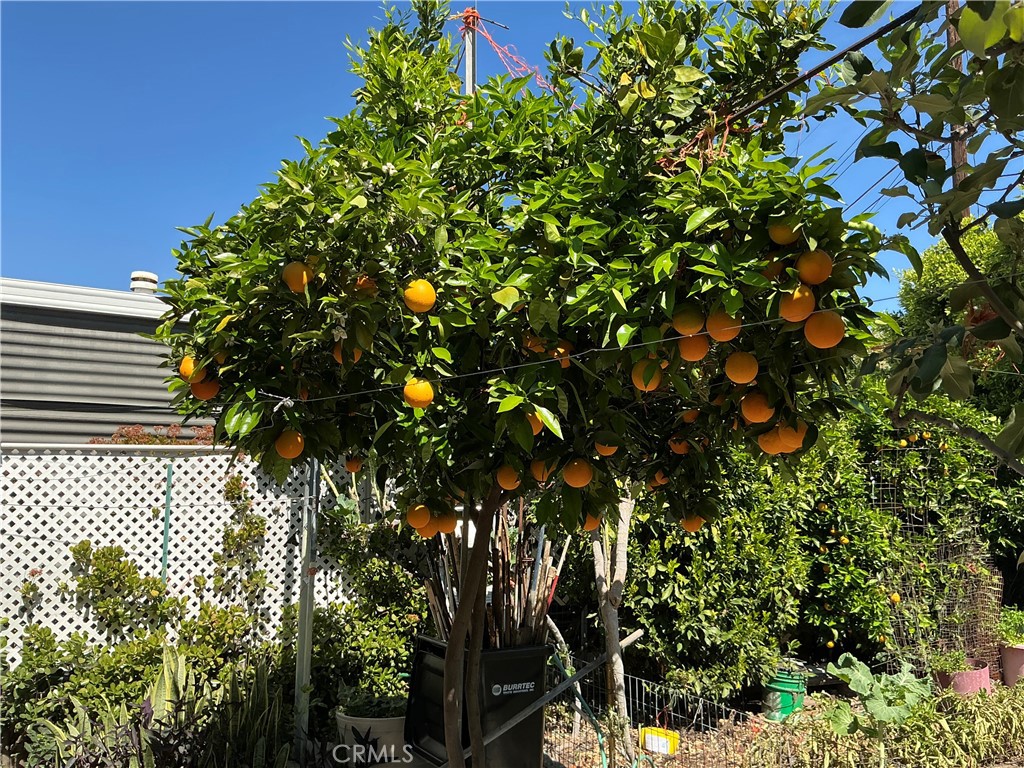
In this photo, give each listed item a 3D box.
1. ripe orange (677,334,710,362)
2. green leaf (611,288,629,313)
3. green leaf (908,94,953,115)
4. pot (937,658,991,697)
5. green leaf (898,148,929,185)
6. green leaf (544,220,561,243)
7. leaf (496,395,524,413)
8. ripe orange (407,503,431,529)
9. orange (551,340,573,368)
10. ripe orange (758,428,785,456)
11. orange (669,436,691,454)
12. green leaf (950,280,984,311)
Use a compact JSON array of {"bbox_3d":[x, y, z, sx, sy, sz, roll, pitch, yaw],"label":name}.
[{"bbox_3d":[0.460,-0.094,2.097,0.079,0.079,0.079,1,-5,0],"label":"ripe orange"},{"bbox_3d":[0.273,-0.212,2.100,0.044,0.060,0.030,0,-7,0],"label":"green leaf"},{"bbox_3d":[0.731,-0.491,1.450,0.080,0.038,0.035,0,-6,0],"label":"green leaf"},{"bbox_3d":[3.383,2.249,6.200,0.420,0.330,0.420,0,-7,0],"label":"pot"},{"bbox_3d":[0.704,-0.380,1.450,0.054,0.064,0.030,0,-6,0],"label":"green leaf"},{"bbox_3d":[0.115,-0.433,2.350,0.048,0.066,0.030,0,-6,0],"label":"green leaf"},{"bbox_3d":[-0.004,0.052,2.120,0.084,0.012,0.042,-28,48,-21],"label":"leaf"},{"bbox_3d":[-0.291,0.411,2.591,0.076,0.076,0.076,0,-7,0],"label":"ripe orange"},{"bbox_3d":[0.143,-0.087,2.400,0.077,0.077,0.077,0,-6,0],"label":"orange"},{"bbox_3d":[0.675,0.146,2.138,0.080,0.080,0.080,1,-5,0],"label":"ripe orange"},{"bbox_3d":[0.616,0.220,3.040,0.080,0.080,0.080,0,-7,0],"label":"orange"},{"bbox_3d":[0.823,-0.159,1.500,0.050,0.075,0.015,39,-14,35],"label":"green leaf"}]

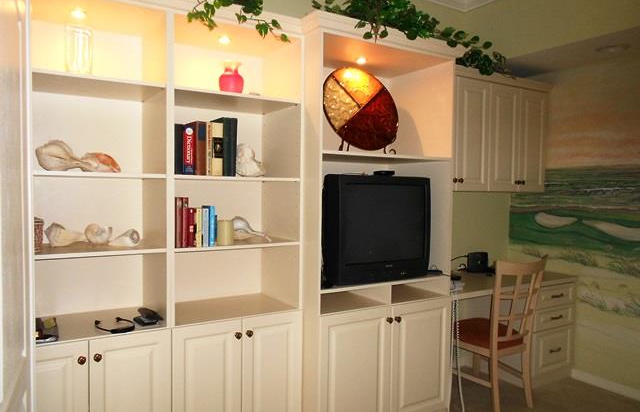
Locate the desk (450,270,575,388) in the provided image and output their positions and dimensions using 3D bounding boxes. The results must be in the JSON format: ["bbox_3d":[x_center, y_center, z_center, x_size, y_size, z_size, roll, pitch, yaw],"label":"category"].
[{"bbox_3d":[1.188,0.901,3.507,1.395,0.744,0.586,-1,3,-32],"label":"desk"}]

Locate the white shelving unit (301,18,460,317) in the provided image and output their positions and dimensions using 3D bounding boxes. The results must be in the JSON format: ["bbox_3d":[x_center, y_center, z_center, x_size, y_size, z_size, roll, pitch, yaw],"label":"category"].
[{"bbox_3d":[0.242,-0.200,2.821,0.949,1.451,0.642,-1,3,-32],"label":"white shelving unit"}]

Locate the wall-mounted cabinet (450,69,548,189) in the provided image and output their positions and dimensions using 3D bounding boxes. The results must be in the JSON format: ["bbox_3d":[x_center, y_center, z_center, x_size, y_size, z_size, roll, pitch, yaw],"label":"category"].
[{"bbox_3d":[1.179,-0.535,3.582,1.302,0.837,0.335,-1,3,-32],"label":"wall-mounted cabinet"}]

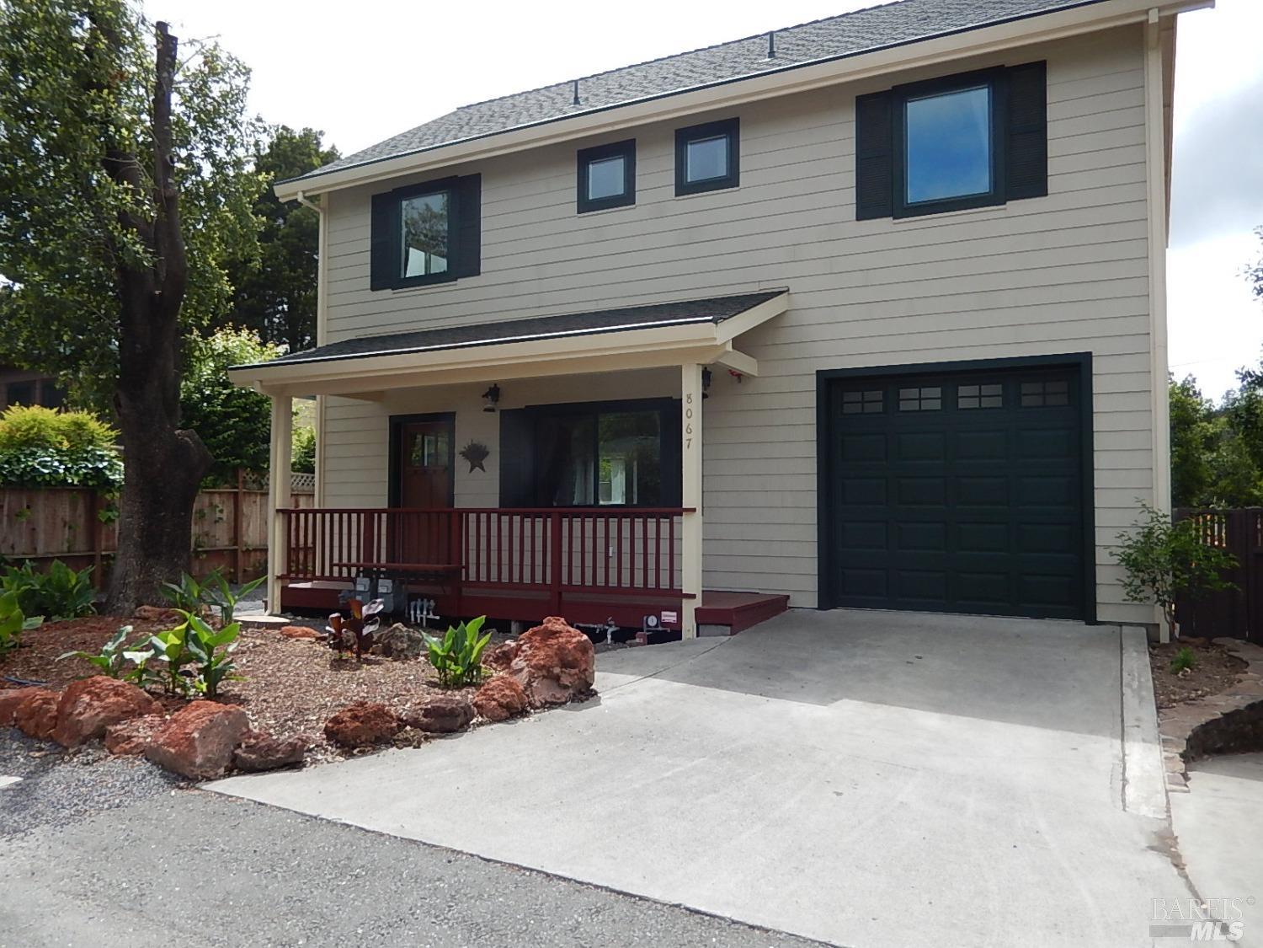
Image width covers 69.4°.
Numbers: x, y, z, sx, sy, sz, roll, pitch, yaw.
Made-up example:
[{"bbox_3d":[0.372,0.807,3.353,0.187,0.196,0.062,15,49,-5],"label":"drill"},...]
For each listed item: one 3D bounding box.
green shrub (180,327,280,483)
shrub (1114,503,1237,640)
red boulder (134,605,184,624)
[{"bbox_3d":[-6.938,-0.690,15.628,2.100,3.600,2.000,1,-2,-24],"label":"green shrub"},{"bbox_3d":[4.913,0.879,8.250,0.980,1.200,0.930,-1,-3,31],"label":"shrub"},{"bbox_3d":[-4.995,1.488,9.650,0.500,0.210,0.380,1,-3,-27],"label":"red boulder"}]

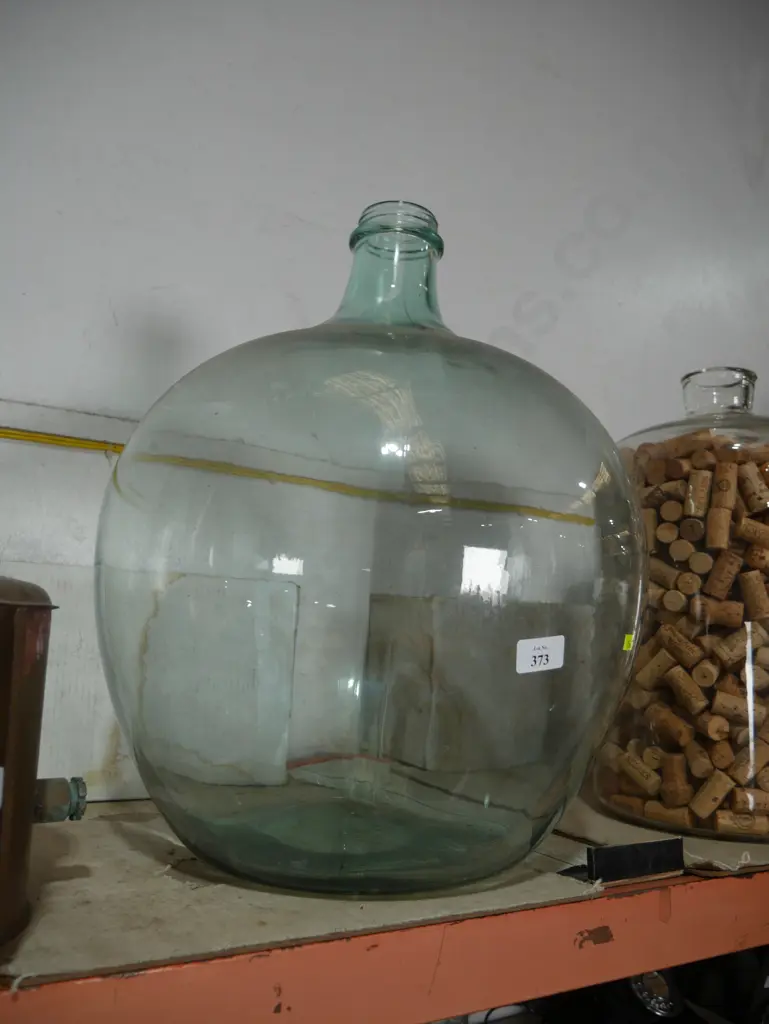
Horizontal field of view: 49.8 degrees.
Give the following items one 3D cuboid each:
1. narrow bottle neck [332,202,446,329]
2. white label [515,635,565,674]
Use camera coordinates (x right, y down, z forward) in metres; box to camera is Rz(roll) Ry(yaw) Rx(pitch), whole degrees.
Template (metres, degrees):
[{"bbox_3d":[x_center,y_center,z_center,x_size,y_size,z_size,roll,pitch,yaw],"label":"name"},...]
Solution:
[{"bbox_3d":[0.009,-0.211,0.729,0.098,0.095,0.098,4,-5,-1],"label":"narrow bottle neck"},{"bbox_3d":[0.097,0.089,0.517,0.038,0.021,0.002,-4,8,-30],"label":"white label"}]

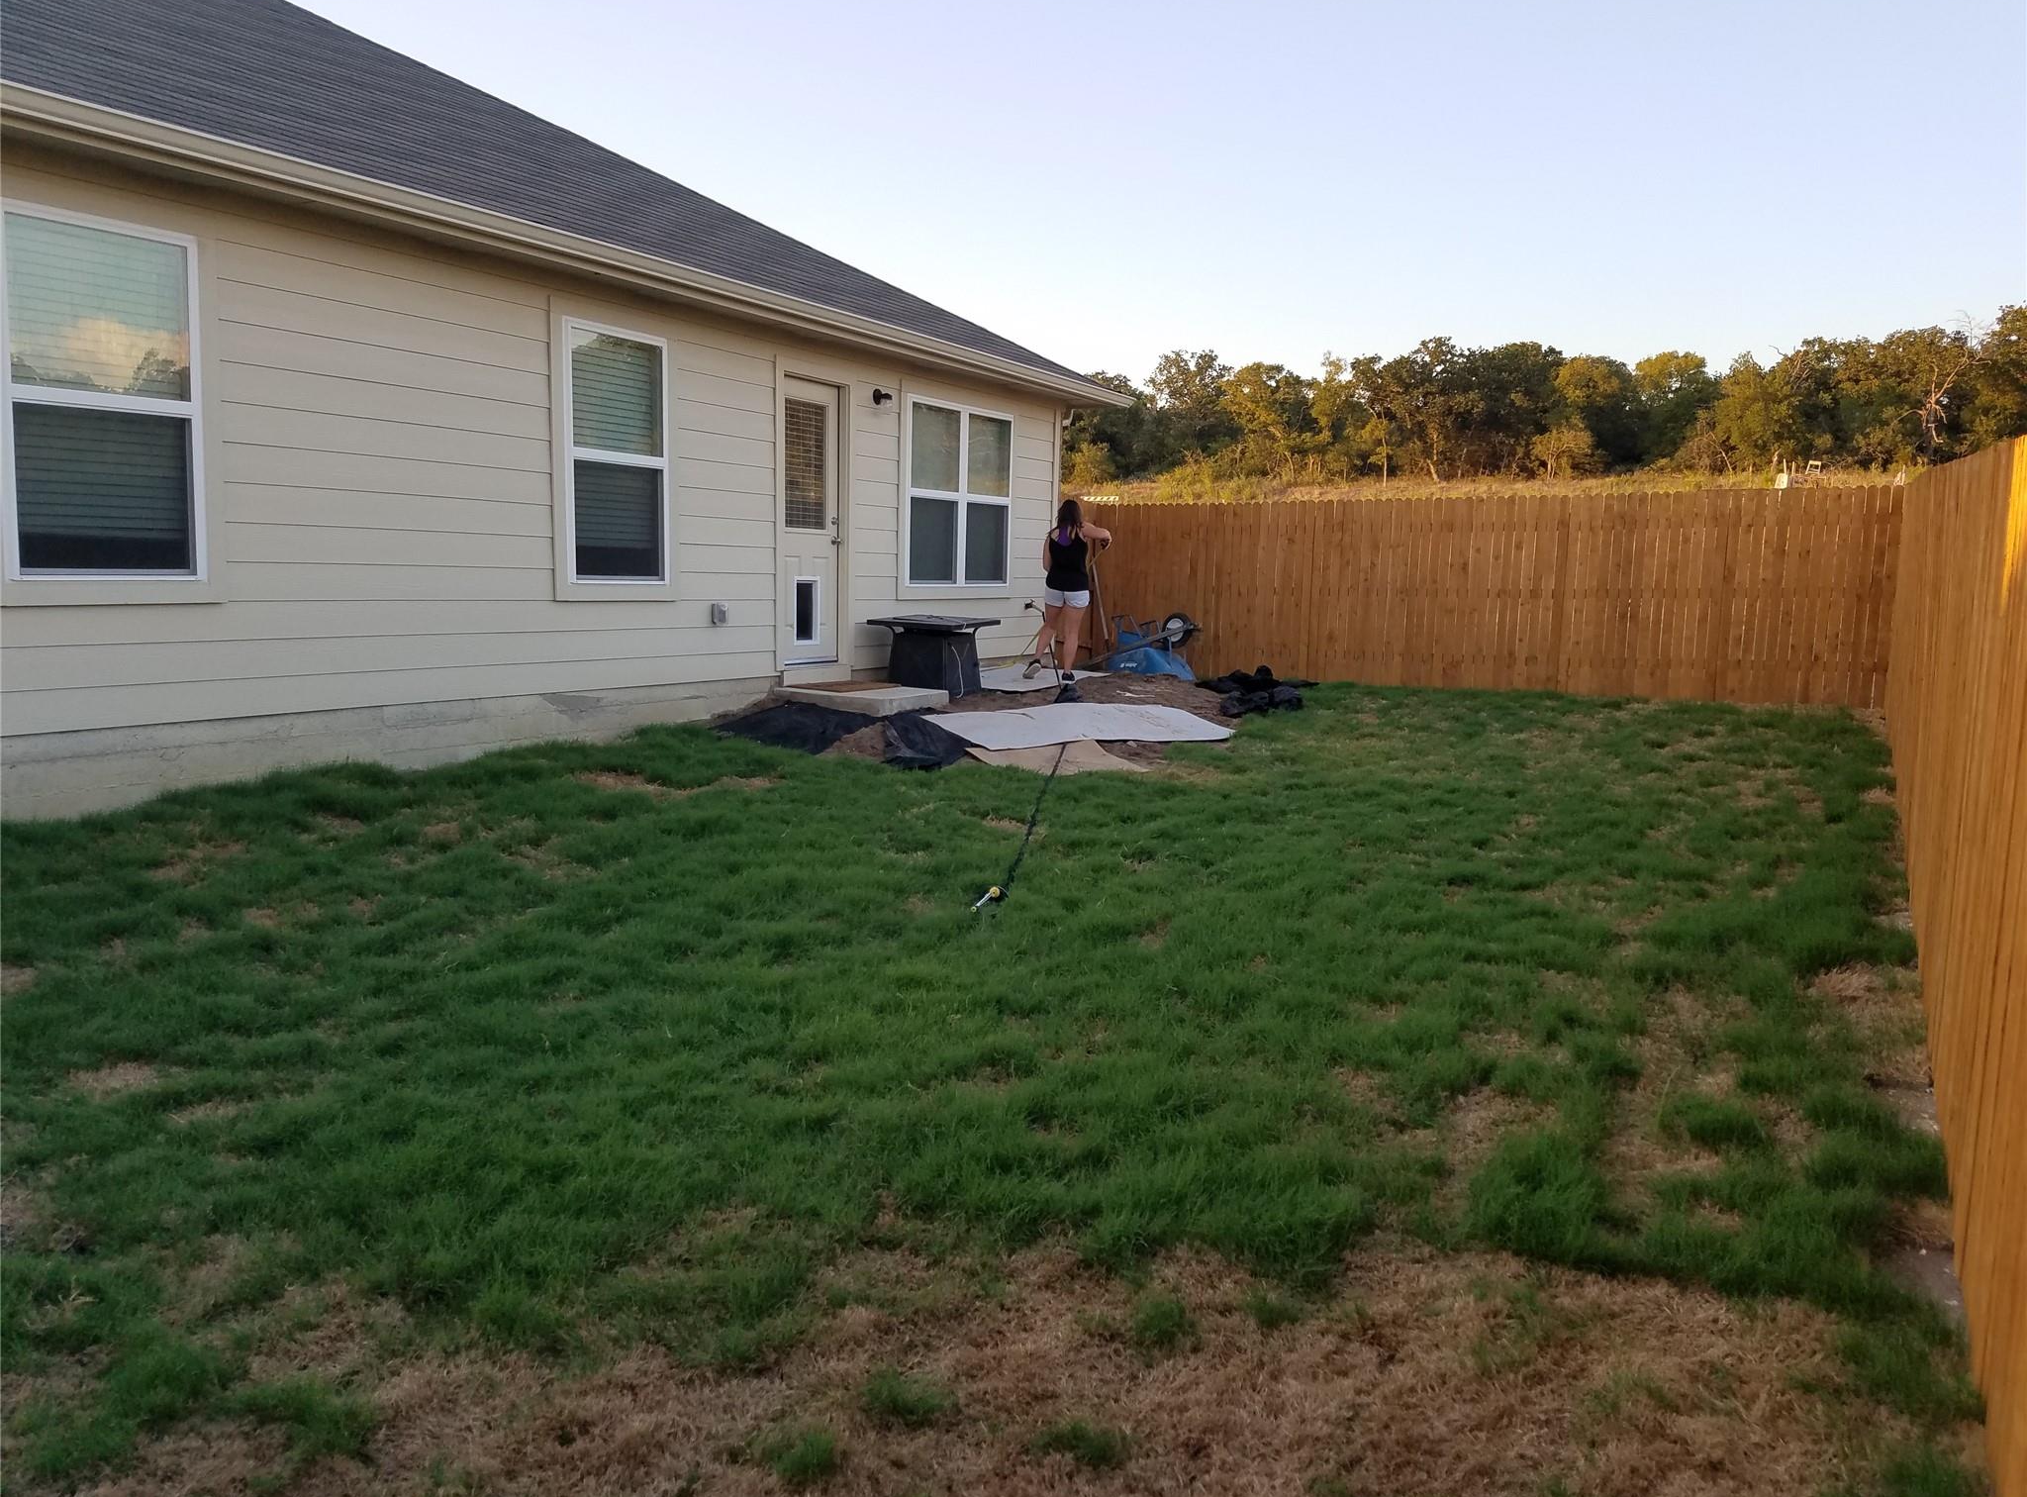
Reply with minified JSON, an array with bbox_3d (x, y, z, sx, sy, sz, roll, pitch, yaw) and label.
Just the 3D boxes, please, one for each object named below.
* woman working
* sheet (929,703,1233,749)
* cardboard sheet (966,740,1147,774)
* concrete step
[{"bbox_3d":[0.467,-1.358,13.200,0.690,1.610,0.500,2,6,13],"label":"woman working"},{"bbox_3d":[0.467,-0.164,10.400,2.040,0.070,1.040,-3,13,-33],"label":"sheet"},{"bbox_3d":[0.246,0.068,9.202,0.880,0.050,1.030,-3,10,-19],"label":"cardboard sheet"},{"bbox_3d":[-1.069,-0.355,10.850,0.940,0.120,0.980,6,8,29],"label":"concrete step"}]

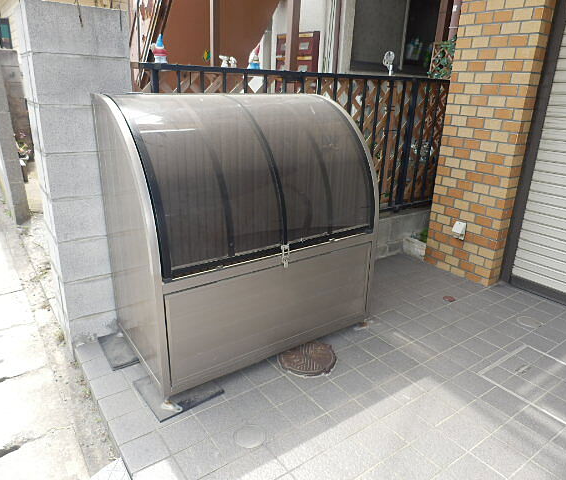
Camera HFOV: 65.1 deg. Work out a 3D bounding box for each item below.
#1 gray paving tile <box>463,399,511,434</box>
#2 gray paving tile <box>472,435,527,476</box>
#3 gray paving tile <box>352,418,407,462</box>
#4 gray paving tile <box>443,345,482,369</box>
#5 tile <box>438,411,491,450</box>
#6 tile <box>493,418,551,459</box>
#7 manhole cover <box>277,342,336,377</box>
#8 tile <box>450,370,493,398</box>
[{"bbox_3d":[0.825,0.724,1.821,0.147,0.020,0.147,-12,23,-33],"label":"gray paving tile"},{"bbox_3d":[0.789,0.793,1.623,0.147,0.020,0.147,-12,23,-33],"label":"gray paving tile"},{"bbox_3d":[0.370,0.764,1.689,0.147,0.020,0.147,-12,23,-33],"label":"gray paving tile"},{"bbox_3d":[0.896,0.585,2.216,0.145,0.015,0.145,-13,24,-33],"label":"gray paving tile"},{"bbox_3d":[0.704,0.751,1.735,0.147,0.012,0.147,-12,24,-34],"label":"tile"},{"bbox_3d":[0.911,0.767,1.707,0.145,0.015,0.145,-13,24,-33],"label":"tile"},{"bbox_3d":[0.124,0.593,2.185,0.288,0.030,0.288,0,19,0],"label":"manhole cover"},{"bbox_3d":[0.860,0.655,2.019,0.145,0.015,0.145,-13,24,-33],"label":"tile"}]

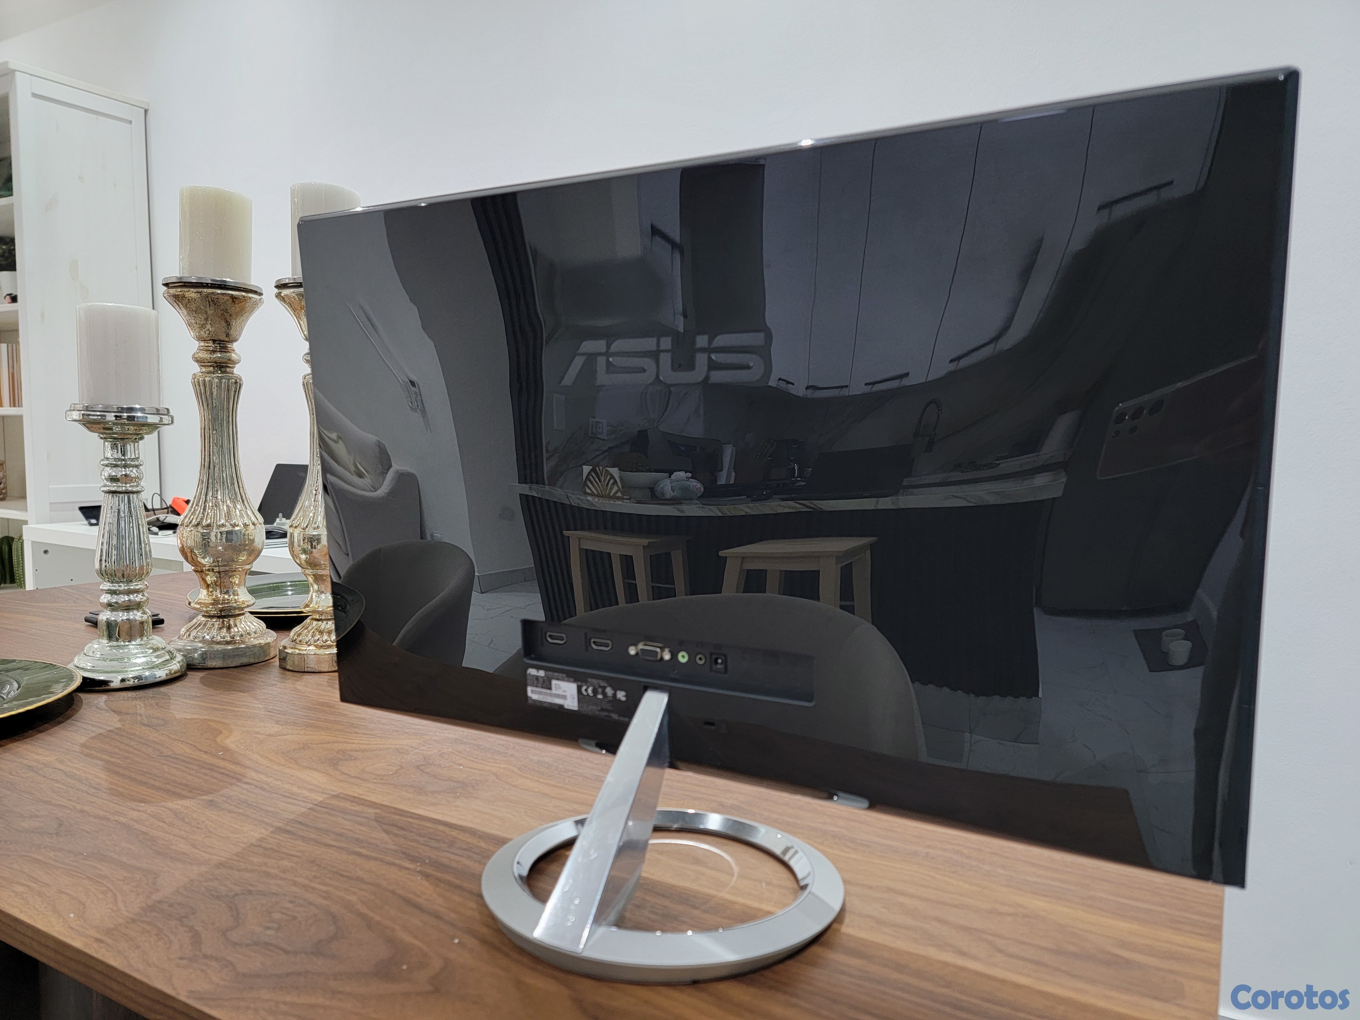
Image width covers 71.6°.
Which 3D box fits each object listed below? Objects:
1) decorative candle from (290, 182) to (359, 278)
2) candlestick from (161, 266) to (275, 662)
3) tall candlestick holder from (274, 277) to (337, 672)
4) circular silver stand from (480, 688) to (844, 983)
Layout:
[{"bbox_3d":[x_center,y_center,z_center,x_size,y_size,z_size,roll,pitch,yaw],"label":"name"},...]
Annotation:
[{"bbox_3d":[-0.426,-0.327,1.138,0.077,0.111,0.077,3,5,29],"label":"decorative candle"},{"bbox_3d":[-0.570,-0.045,1.168,0.121,0.460,0.121,3,5,29],"label":"candlestick"},{"bbox_3d":[-0.430,-0.042,1.157,0.120,0.459,0.120,3,5,29],"label":"tall candlestick holder"},{"bbox_3d":[-0.010,0.171,0.587,0.220,0.128,0.220,1,4,0],"label":"circular silver stand"}]

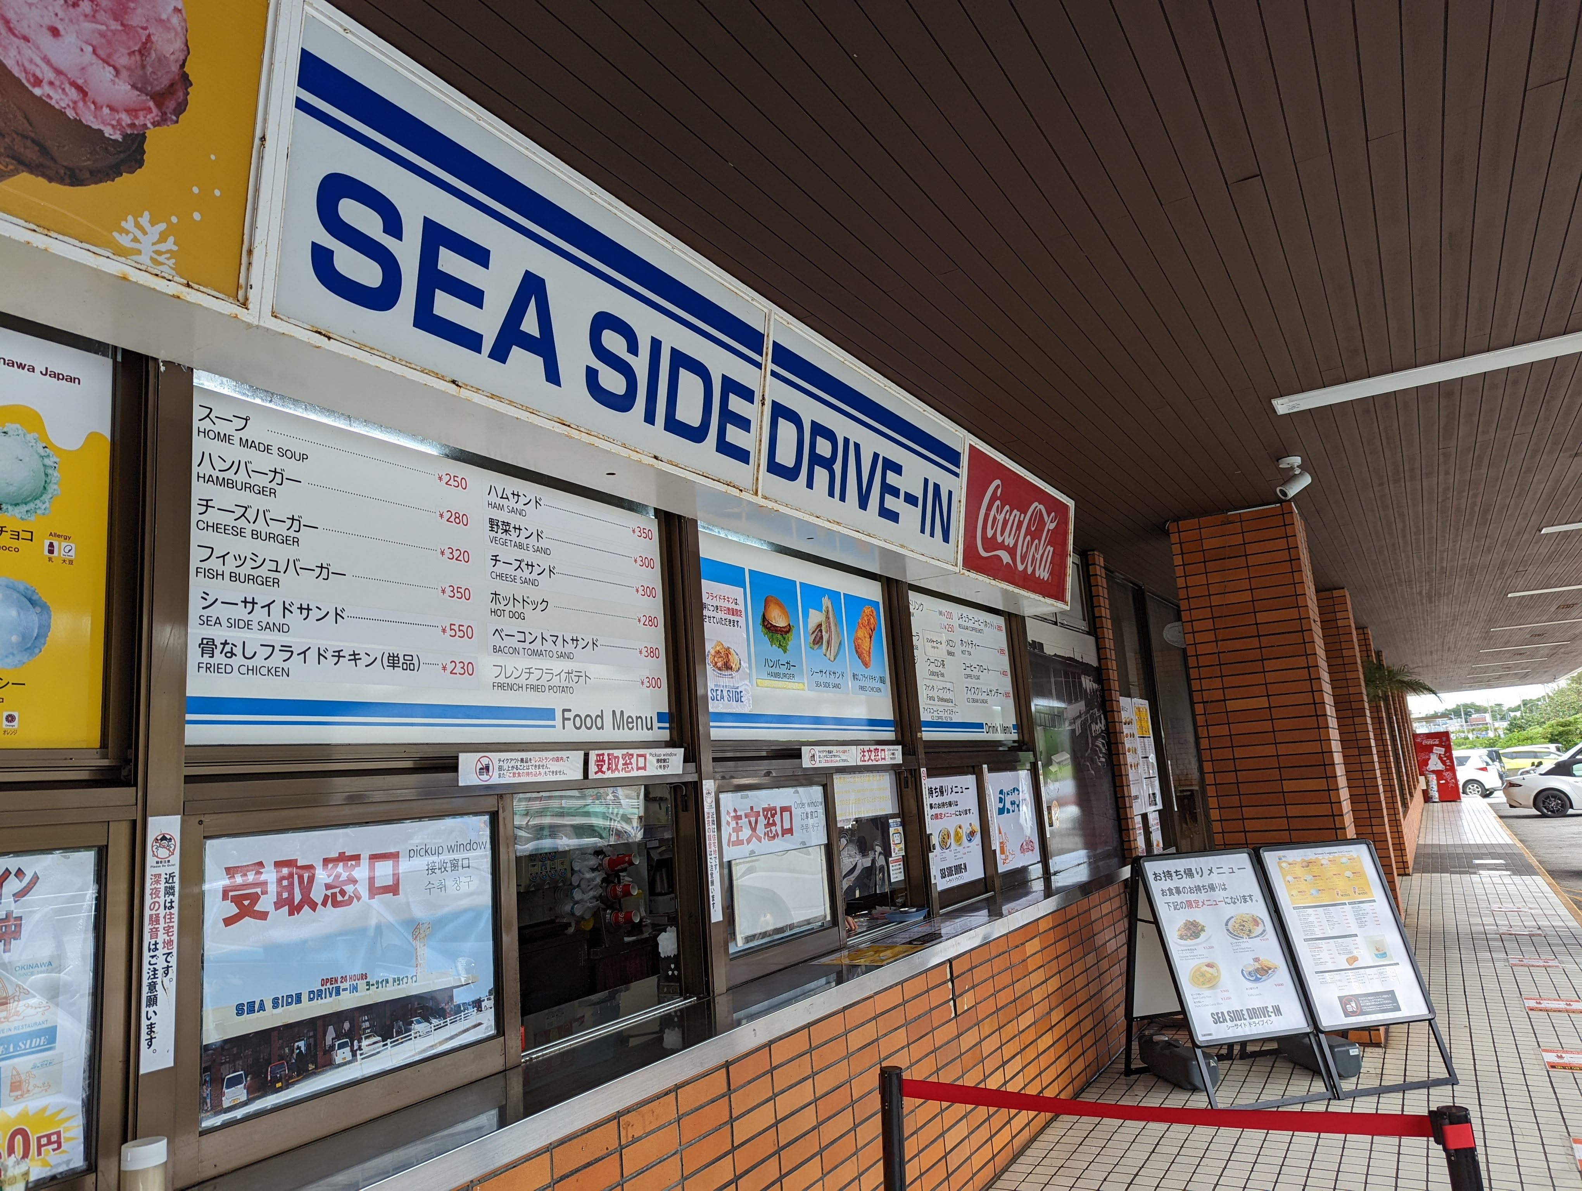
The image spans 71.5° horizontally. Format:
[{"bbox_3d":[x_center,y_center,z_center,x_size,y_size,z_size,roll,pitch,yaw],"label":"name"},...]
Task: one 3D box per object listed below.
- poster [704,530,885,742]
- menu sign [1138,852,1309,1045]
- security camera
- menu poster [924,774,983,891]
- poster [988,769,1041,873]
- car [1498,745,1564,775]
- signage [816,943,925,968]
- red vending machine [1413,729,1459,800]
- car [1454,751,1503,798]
[{"bbox_3d":[0.069,0.210,4.626,0.040,0.790,1.620,-10,-11,29],"label":"poster"},{"bbox_3d":[2.169,1.735,5.483,0.600,0.865,0.025,-2,-28,-12],"label":"menu sign"},{"bbox_3d":[2.537,-0.598,5.561,0.180,0.195,0.110,-3,-10,-6],"label":"security camera"},{"bbox_3d":[0.848,1.201,5.626,0.015,0.540,0.710,-10,-11,29],"label":"menu poster"},{"bbox_3d":[1.318,1.310,6.432,0.015,0.540,0.760,-10,-11,29],"label":"poster"},{"bbox_3d":[39.252,8.843,58.000,4.200,1.500,1.700,-10,-11,29],"label":"car"},{"bbox_3d":[0.318,1.377,4.210,0.270,0.010,0.440,-10,-11,29],"label":"signage"},{"bbox_3d":[17.580,4.660,29.854,0.800,1.830,1.100,-10,-11,29],"label":"red vending machine"},{"bbox_3d":[21.037,5.934,36.023,1.710,1.530,3.980,4,-13,-41],"label":"car"}]

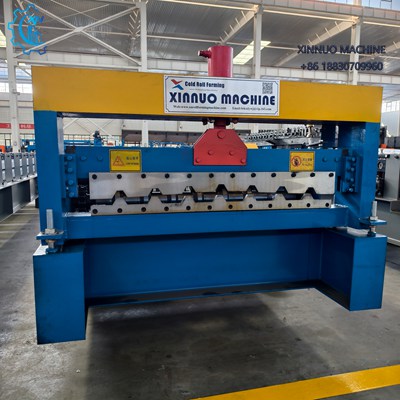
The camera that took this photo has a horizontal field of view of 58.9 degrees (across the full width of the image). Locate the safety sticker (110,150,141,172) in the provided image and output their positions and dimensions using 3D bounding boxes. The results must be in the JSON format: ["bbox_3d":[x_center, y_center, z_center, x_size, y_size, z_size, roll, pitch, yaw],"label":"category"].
[{"bbox_3d":[-0.355,-0.187,1.698,0.144,0.103,0.005,-1,7,-13],"label":"safety sticker"}]

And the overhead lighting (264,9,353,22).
[{"bbox_3d":[6.021,-10.080,19.404,5.510,0.200,0.200,-1,7,-13],"label":"overhead lighting"}]

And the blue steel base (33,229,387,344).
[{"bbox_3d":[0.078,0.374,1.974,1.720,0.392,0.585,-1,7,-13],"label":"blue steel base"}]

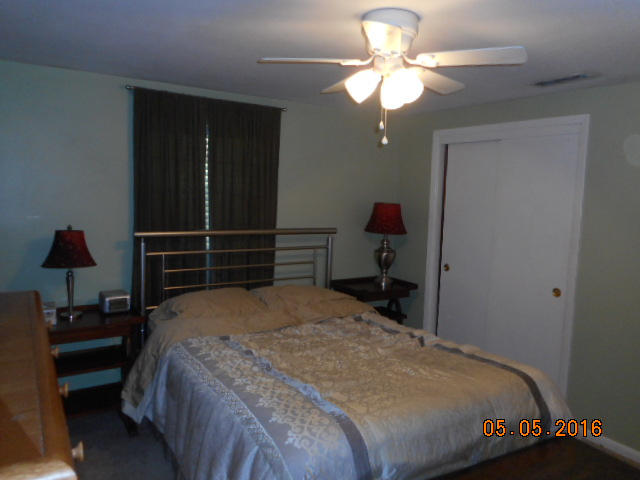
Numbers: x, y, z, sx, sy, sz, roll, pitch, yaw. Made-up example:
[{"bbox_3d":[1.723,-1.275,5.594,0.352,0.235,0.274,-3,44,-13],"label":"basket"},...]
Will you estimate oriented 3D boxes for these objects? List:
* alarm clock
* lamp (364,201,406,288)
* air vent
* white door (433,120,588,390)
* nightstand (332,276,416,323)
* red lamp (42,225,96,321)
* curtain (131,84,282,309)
[{"bbox_3d":[-1.413,0.424,3.191,0.165,0.115,0.140,-2,8,-32],"label":"alarm clock"},{"bbox_3d":[0.614,0.041,4.185,0.375,0.770,0.375,2,7,0],"label":"lamp"},{"bbox_3d":[1.500,-0.967,2.829,0.160,0.025,0.380,-2,8,-32],"label":"air vent"},{"bbox_3d":[1.367,0.175,3.703,0.100,2.157,1.380,-2,8,-32],"label":"white door"},{"bbox_3d":[0.482,0.783,4.218,0.610,0.771,0.480,-2,8,-32],"label":"nightstand"},{"bbox_3d":[-1.595,0.201,2.939,0.340,0.600,0.340,-2,8,-32],"label":"red lamp"},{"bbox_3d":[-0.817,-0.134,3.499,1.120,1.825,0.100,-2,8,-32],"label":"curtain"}]

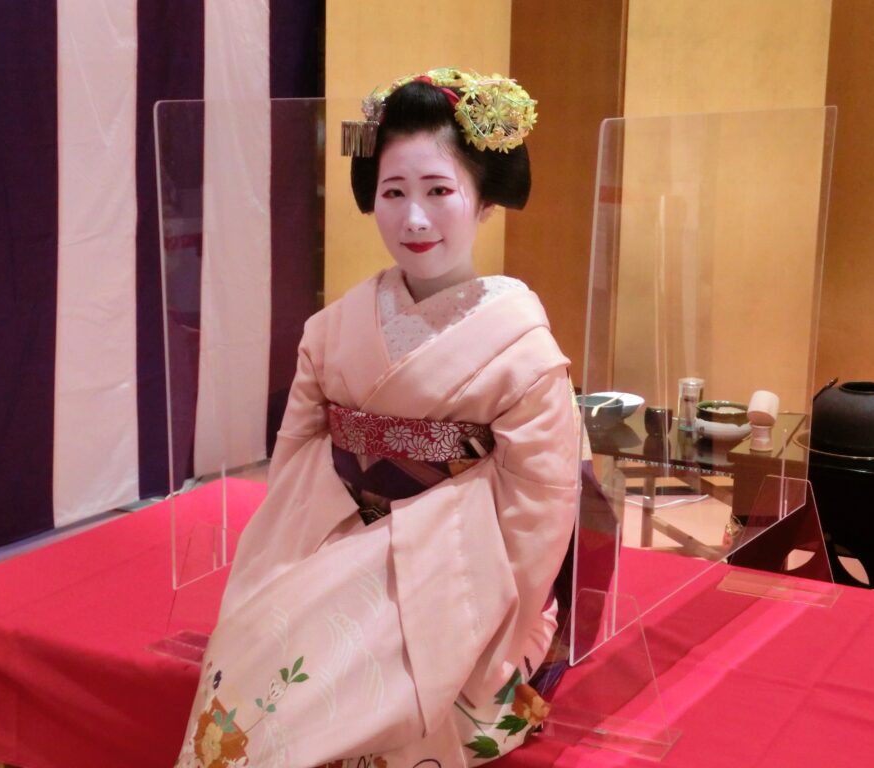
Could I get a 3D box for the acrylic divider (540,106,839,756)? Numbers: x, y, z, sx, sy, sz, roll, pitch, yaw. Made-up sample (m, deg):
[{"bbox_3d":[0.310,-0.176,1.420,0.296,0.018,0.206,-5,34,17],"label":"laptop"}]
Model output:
[{"bbox_3d":[0.418,0.013,2.078,0.196,0.824,0.843,9,15,34],"label":"acrylic divider"}]

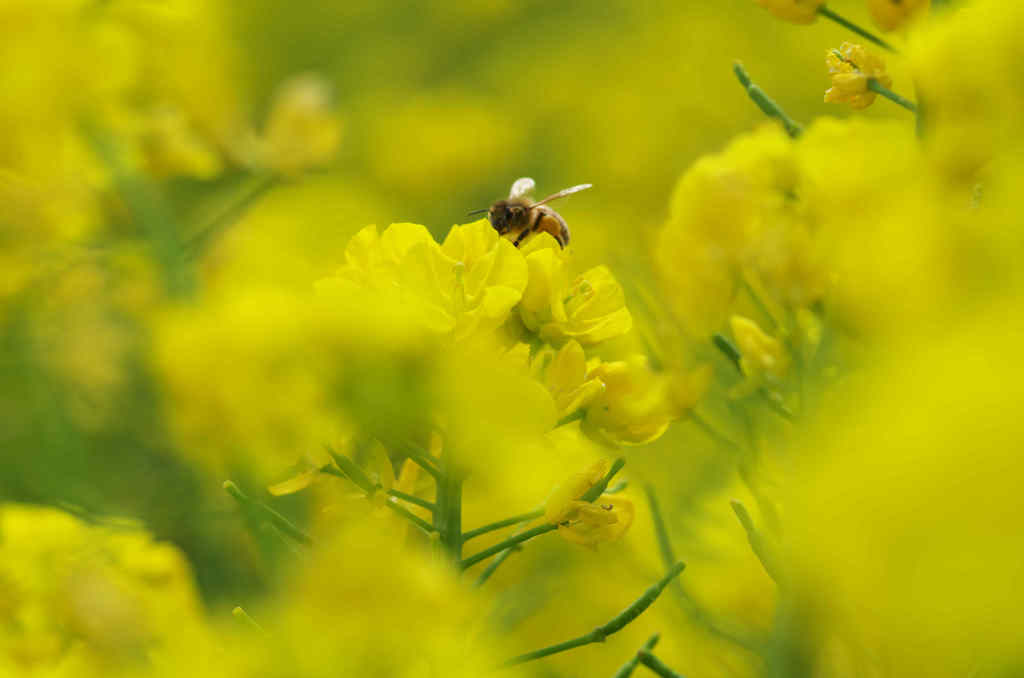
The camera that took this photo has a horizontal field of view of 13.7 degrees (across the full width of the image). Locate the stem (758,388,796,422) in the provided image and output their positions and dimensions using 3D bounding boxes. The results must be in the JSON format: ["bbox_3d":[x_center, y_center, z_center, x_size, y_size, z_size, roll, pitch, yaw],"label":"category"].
[{"bbox_3d":[0.037,0.009,0.588,0.007,0.002,0.002,41,0,0],"label":"stem"}]

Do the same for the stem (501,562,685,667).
[{"bbox_3d":[0.011,0.037,0.570,0.028,0.004,0.003,-29,0,0],"label":"stem"}]

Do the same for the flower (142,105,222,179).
[{"bbox_3d":[-0.050,-0.030,0.645,0.012,0.011,0.011,0,7,0],"label":"flower"}]

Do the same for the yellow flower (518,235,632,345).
[{"bbox_3d":[0.009,-0.007,0.570,0.015,0.015,0.013,-3,7,-21],"label":"yellow flower"}]

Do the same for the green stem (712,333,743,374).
[{"bbox_3d":[0.030,0.002,0.585,0.002,0.007,0.002,-36,0,0],"label":"green stem"}]

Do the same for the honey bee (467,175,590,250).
[{"bbox_3d":[0.002,-0.017,0.568,0.014,0.009,0.010,9,0,-34],"label":"honey bee"}]

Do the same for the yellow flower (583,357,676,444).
[{"bbox_3d":[0.016,0.008,0.572,0.012,0.012,0.011,-3,8,-27],"label":"yellow flower"}]

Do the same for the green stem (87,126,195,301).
[{"bbox_3d":[-0.057,-0.020,0.650,0.004,0.028,0.004,-27,0,0],"label":"green stem"}]

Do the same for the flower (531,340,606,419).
[{"bbox_3d":[0.007,0.005,0.570,0.011,0.011,0.010,-4,8,-30],"label":"flower"}]

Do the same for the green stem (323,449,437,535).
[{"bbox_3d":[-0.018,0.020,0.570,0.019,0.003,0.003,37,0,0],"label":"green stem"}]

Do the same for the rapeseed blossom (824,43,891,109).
[{"bbox_3d":[0.046,-0.035,0.572,0.009,0.009,0.009,3,7,22],"label":"rapeseed blossom"}]

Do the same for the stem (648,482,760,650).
[{"bbox_3d":[0.027,0.032,0.600,0.005,0.028,0.004,-34,0,0],"label":"stem"}]

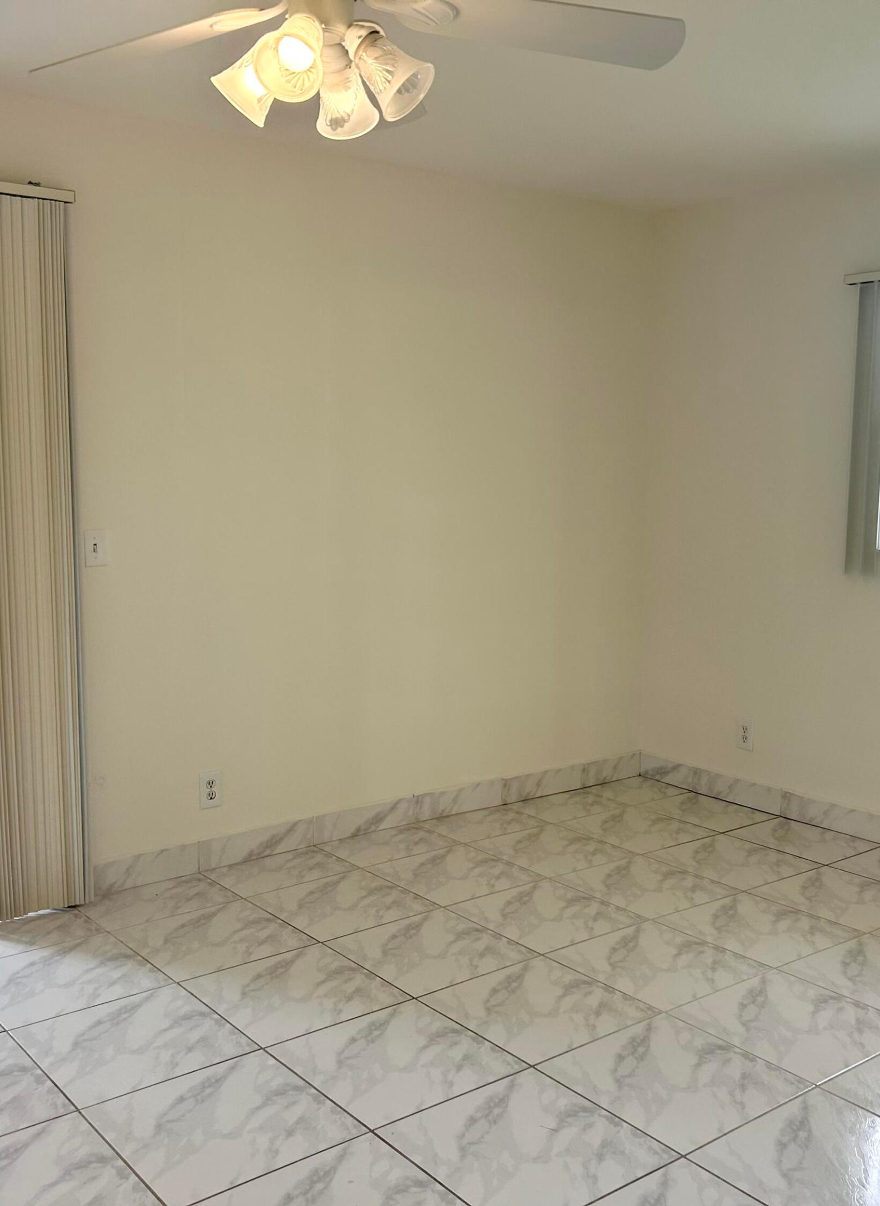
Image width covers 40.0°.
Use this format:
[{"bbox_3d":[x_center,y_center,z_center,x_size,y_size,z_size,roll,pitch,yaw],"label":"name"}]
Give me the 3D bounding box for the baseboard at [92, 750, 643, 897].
[{"bbox_3d":[-0.112,0.801,4.634,2.564,0.111,0.016,-4,8,-38],"label":"baseboard"}]

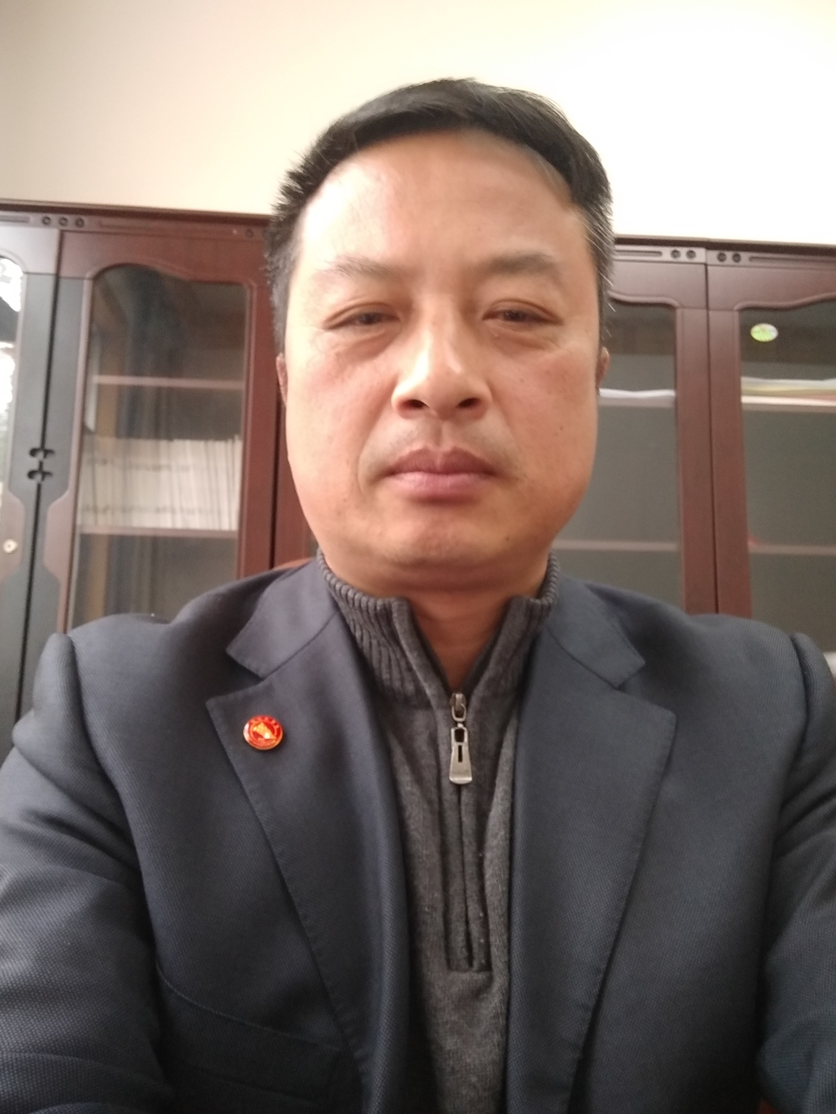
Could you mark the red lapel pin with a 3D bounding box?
[{"bbox_3d":[-0.076,0.086,0.333,0.019,0.019,0.003,7,-37,-7],"label":"red lapel pin"}]

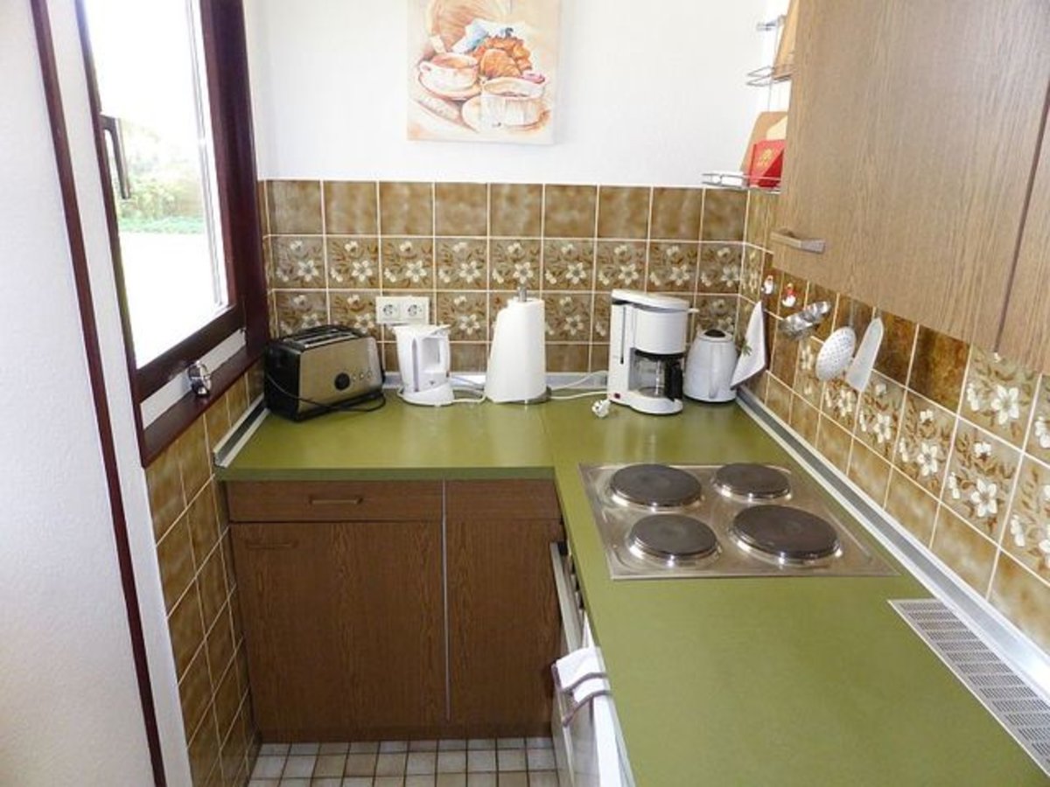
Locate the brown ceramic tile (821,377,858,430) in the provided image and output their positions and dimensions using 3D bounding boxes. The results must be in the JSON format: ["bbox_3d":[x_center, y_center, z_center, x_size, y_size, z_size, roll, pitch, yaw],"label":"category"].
[{"bbox_3d":[0.672,-0.009,1.531,0.010,0.150,0.150,0,18,-4],"label":"brown ceramic tile"}]

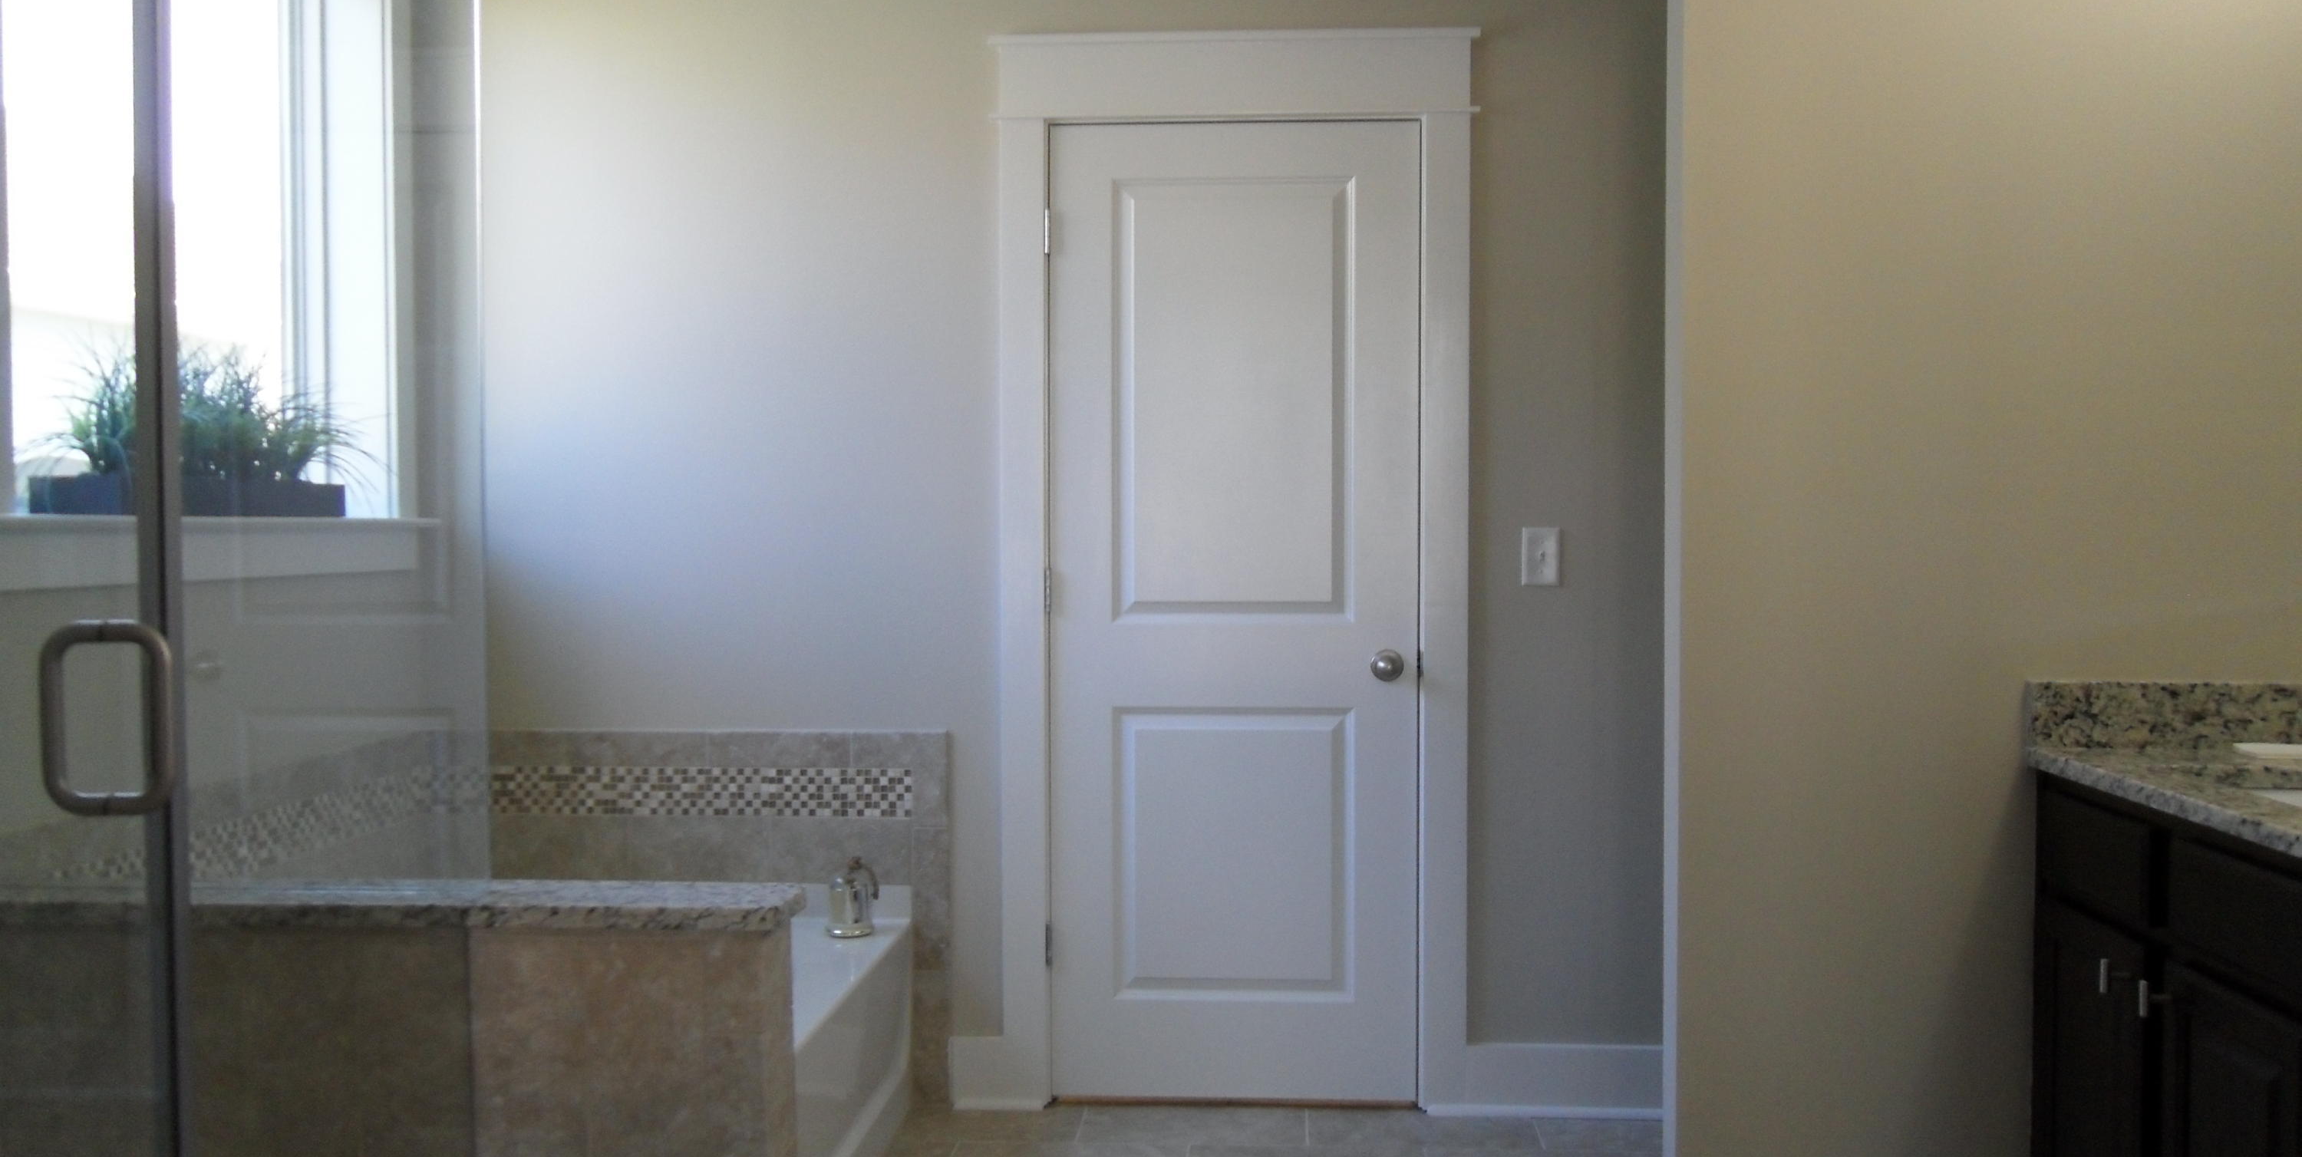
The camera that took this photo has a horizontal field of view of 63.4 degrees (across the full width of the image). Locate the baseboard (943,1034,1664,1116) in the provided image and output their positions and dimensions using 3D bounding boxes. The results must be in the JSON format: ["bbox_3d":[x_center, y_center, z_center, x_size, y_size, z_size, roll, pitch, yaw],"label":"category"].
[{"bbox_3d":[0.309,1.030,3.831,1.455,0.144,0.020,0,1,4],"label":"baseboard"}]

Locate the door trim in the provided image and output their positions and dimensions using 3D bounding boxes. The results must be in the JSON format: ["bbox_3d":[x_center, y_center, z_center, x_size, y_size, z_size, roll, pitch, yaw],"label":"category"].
[{"bbox_3d":[0.166,-0.006,3.813,1.004,2.217,0.035,0,1,4],"label":"door trim"}]

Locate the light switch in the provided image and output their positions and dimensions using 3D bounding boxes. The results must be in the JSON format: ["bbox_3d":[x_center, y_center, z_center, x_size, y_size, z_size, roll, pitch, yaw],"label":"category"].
[{"bbox_3d":[0.793,-0.043,3.783,0.074,0.120,0.014,0,1,4],"label":"light switch"}]

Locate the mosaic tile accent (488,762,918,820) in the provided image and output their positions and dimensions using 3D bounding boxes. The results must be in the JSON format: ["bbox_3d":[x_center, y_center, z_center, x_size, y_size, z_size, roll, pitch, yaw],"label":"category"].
[{"bbox_3d":[-0.954,0.447,3.902,0.915,0.111,0.014,0,1,4],"label":"mosaic tile accent"}]

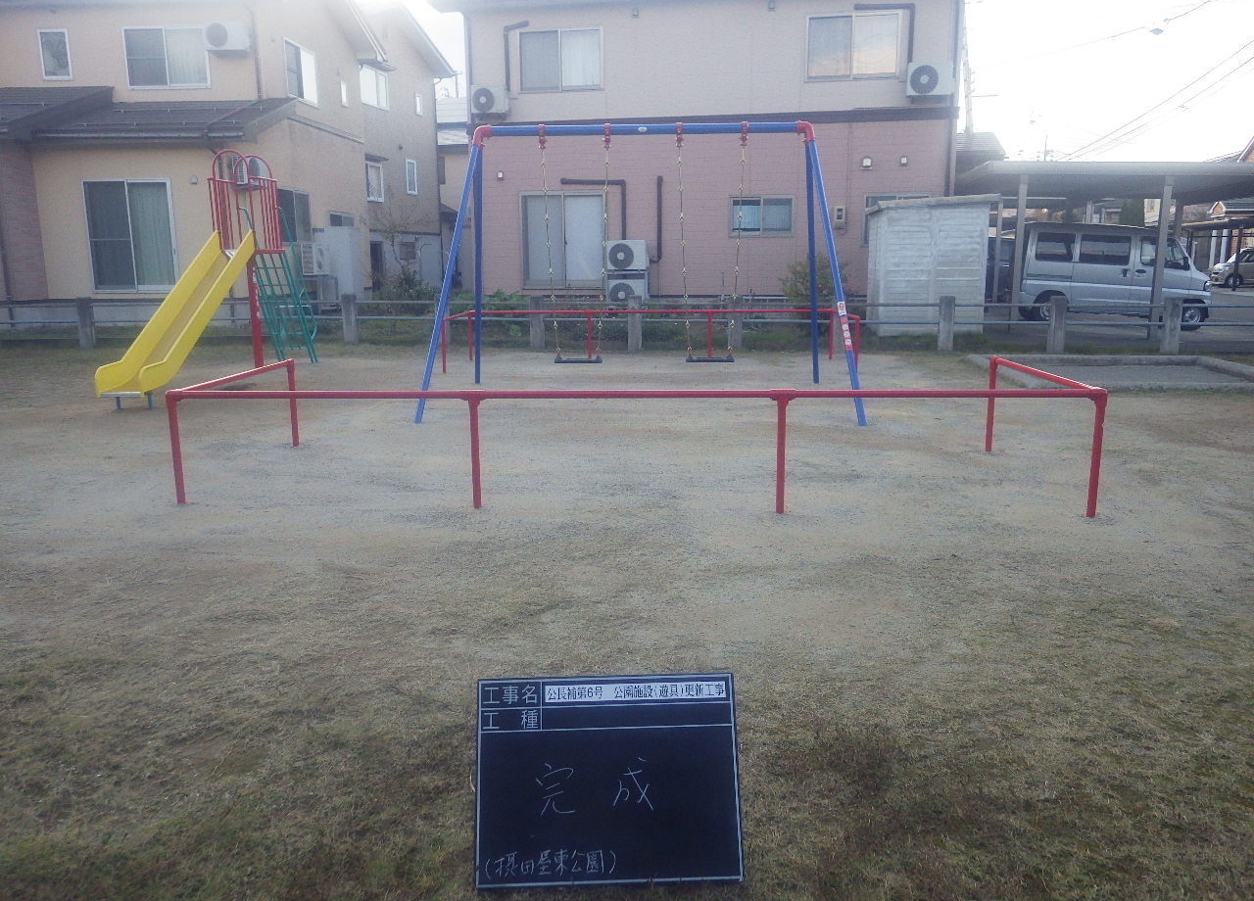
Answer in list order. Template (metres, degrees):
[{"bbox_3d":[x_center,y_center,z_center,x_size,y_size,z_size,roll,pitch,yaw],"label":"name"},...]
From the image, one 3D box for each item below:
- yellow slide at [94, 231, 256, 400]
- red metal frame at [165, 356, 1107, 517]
[{"bbox_3d":[-4.774,-1.585,9.797,0.460,1.638,3.037,0,12,-1],"label":"yellow slide"},{"bbox_3d":[0.036,-0.172,5.907,5.229,0.695,1.732,0,12,2],"label":"red metal frame"}]

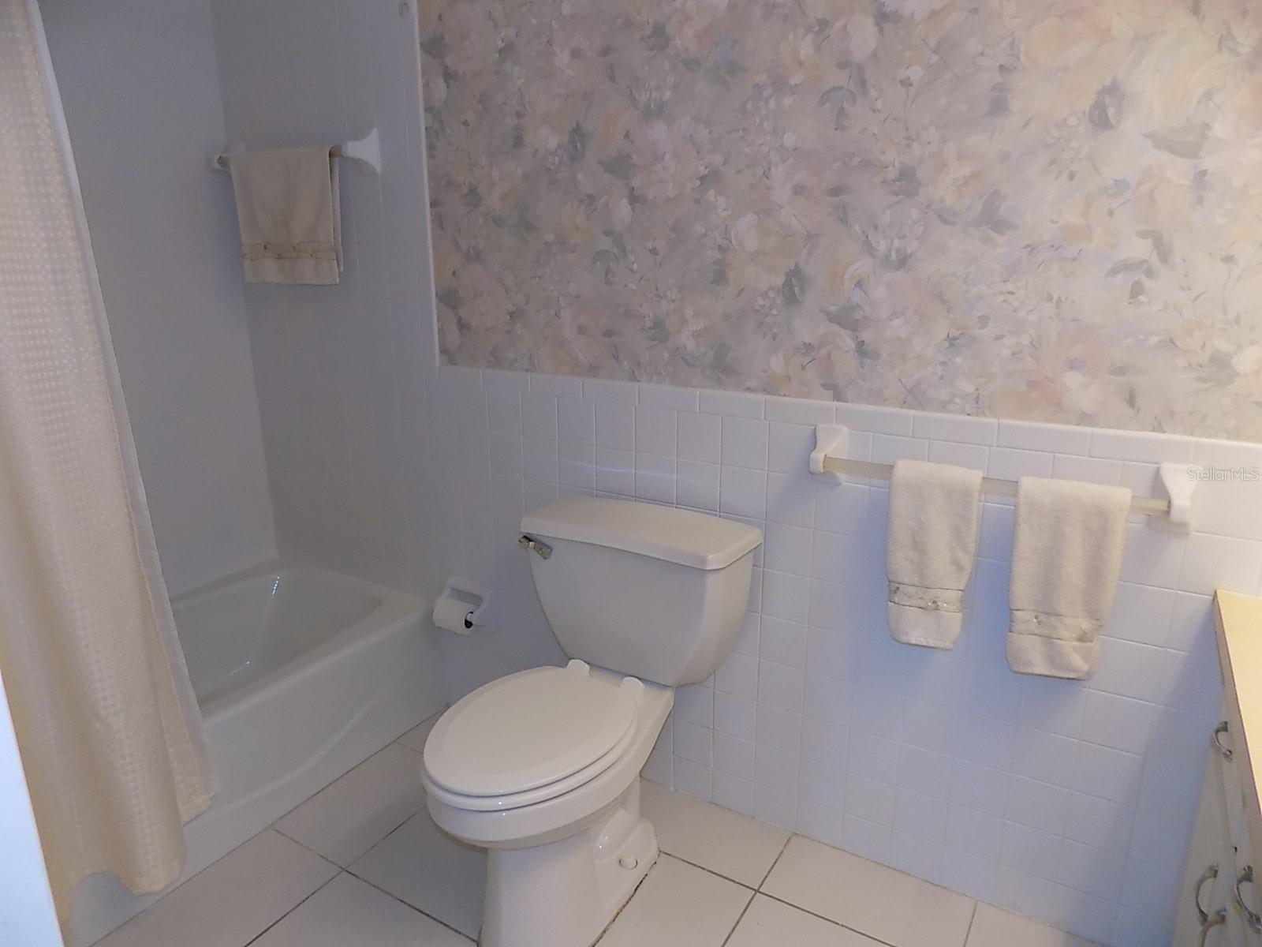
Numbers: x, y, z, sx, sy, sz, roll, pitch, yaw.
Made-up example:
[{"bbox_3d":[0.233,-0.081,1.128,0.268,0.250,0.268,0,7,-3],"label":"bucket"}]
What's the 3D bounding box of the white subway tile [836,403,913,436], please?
[{"bbox_3d":[0.482,-0.106,1.662,0.151,0.049,0.010,9,17,29],"label":"white subway tile"}]

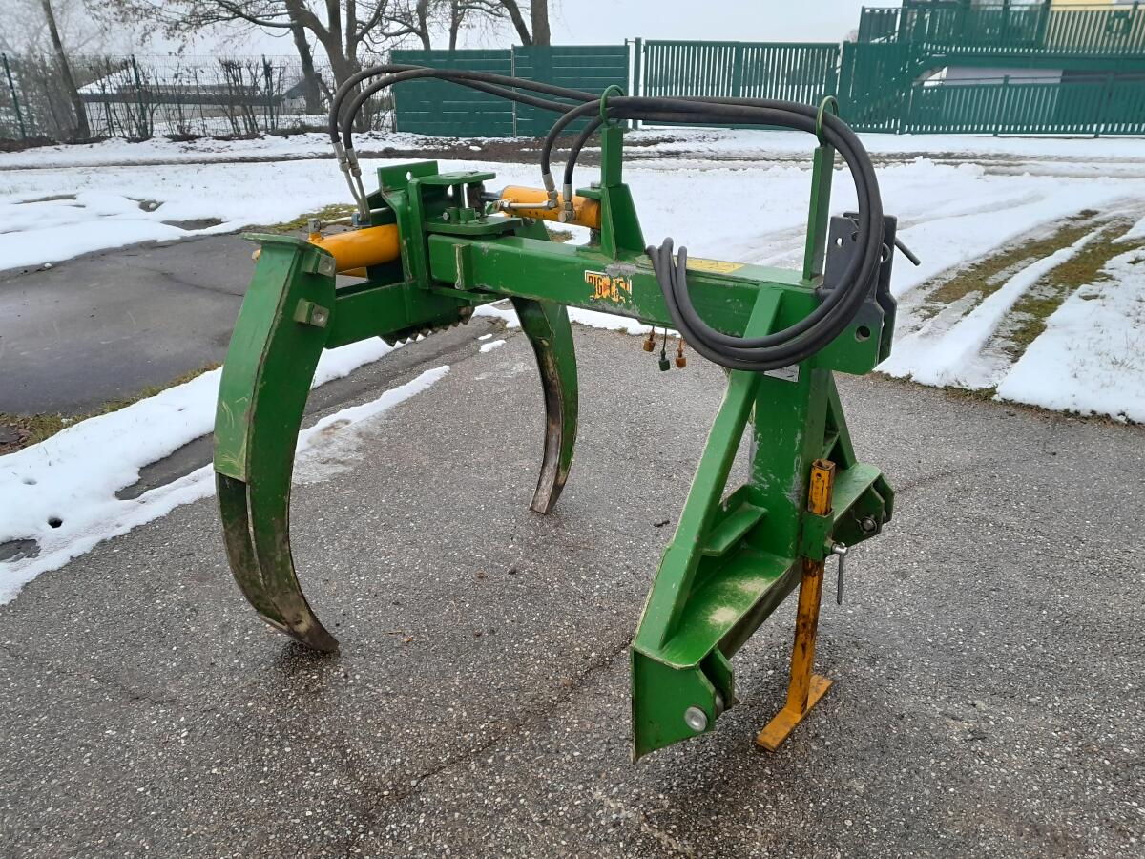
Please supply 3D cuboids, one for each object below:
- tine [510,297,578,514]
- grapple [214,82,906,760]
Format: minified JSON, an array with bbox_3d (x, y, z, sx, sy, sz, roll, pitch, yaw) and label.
[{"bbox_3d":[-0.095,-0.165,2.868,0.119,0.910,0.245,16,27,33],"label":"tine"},{"bbox_3d":[0.034,-0.077,2.111,1.365,1.425,1.312,18,29,34],"label":"grapple"}]

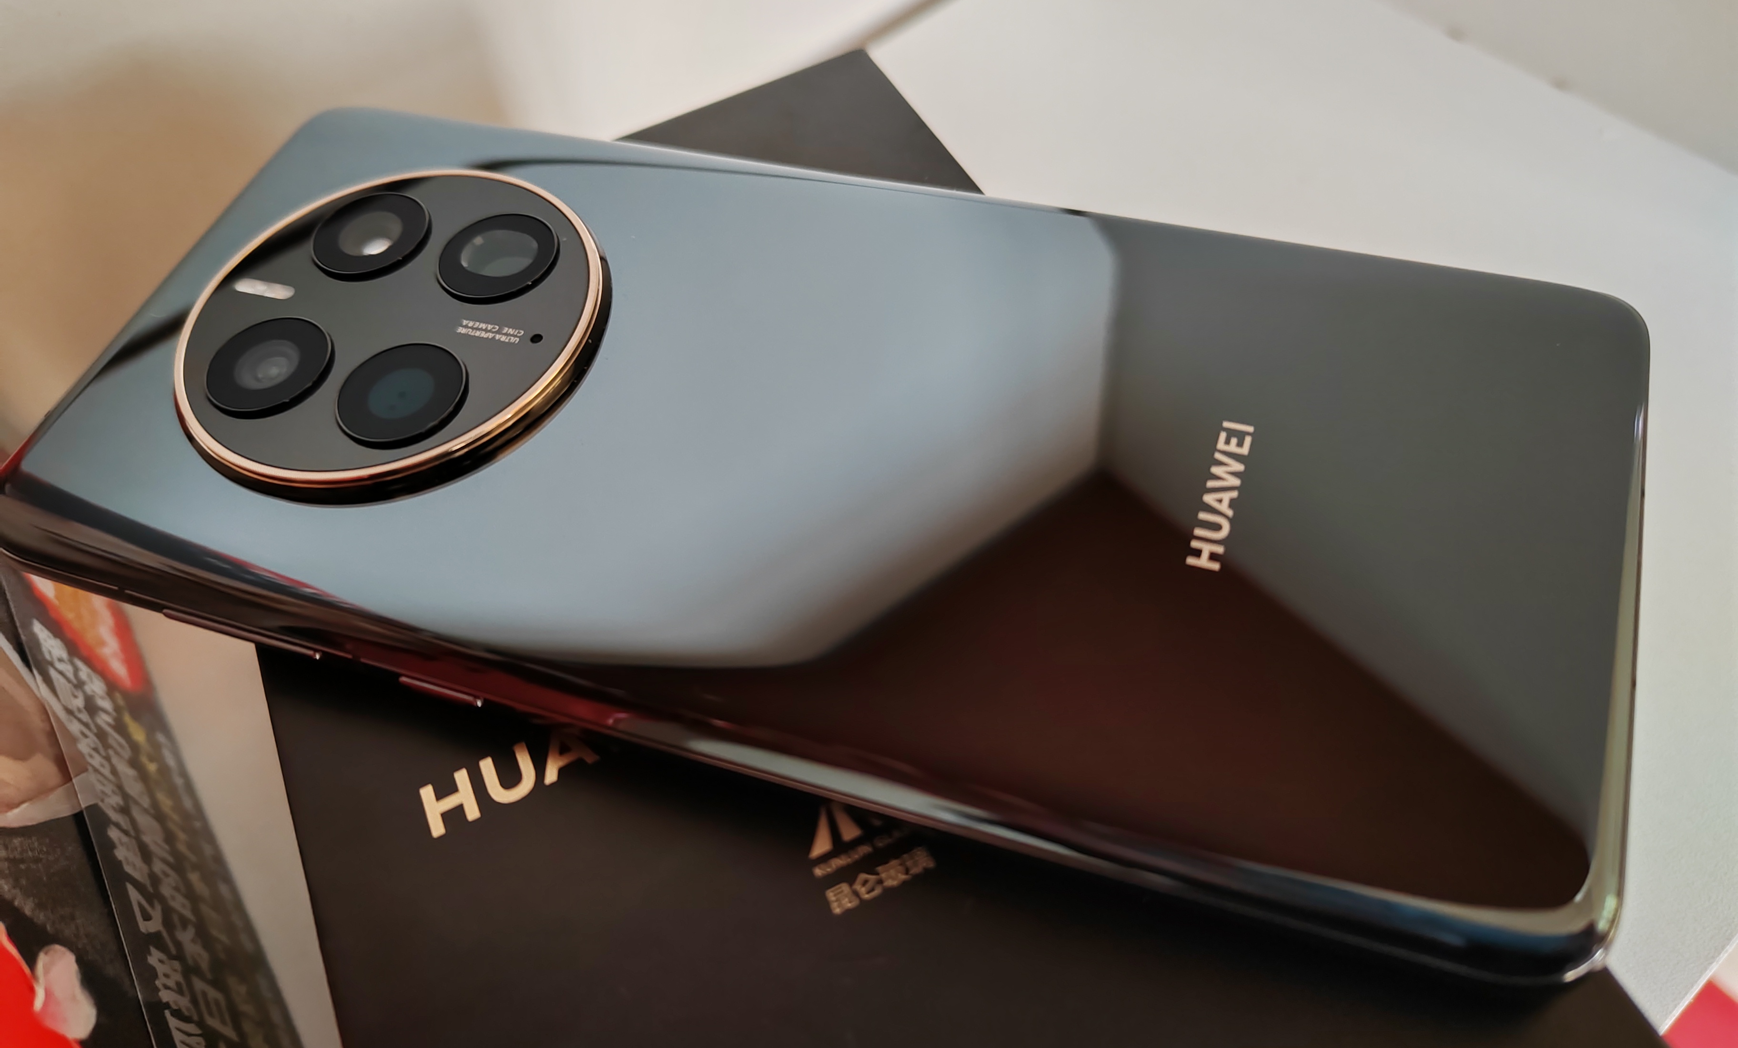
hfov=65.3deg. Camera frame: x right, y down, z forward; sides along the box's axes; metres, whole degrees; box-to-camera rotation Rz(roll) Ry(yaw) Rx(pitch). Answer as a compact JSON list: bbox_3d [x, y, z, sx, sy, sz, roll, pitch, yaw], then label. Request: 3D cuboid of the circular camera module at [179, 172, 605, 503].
[{"bbox_3d":[-0.053,-0.023,0.150,0.048,0.004,0.048,-4,53,5],"label":"circular camera module"}]

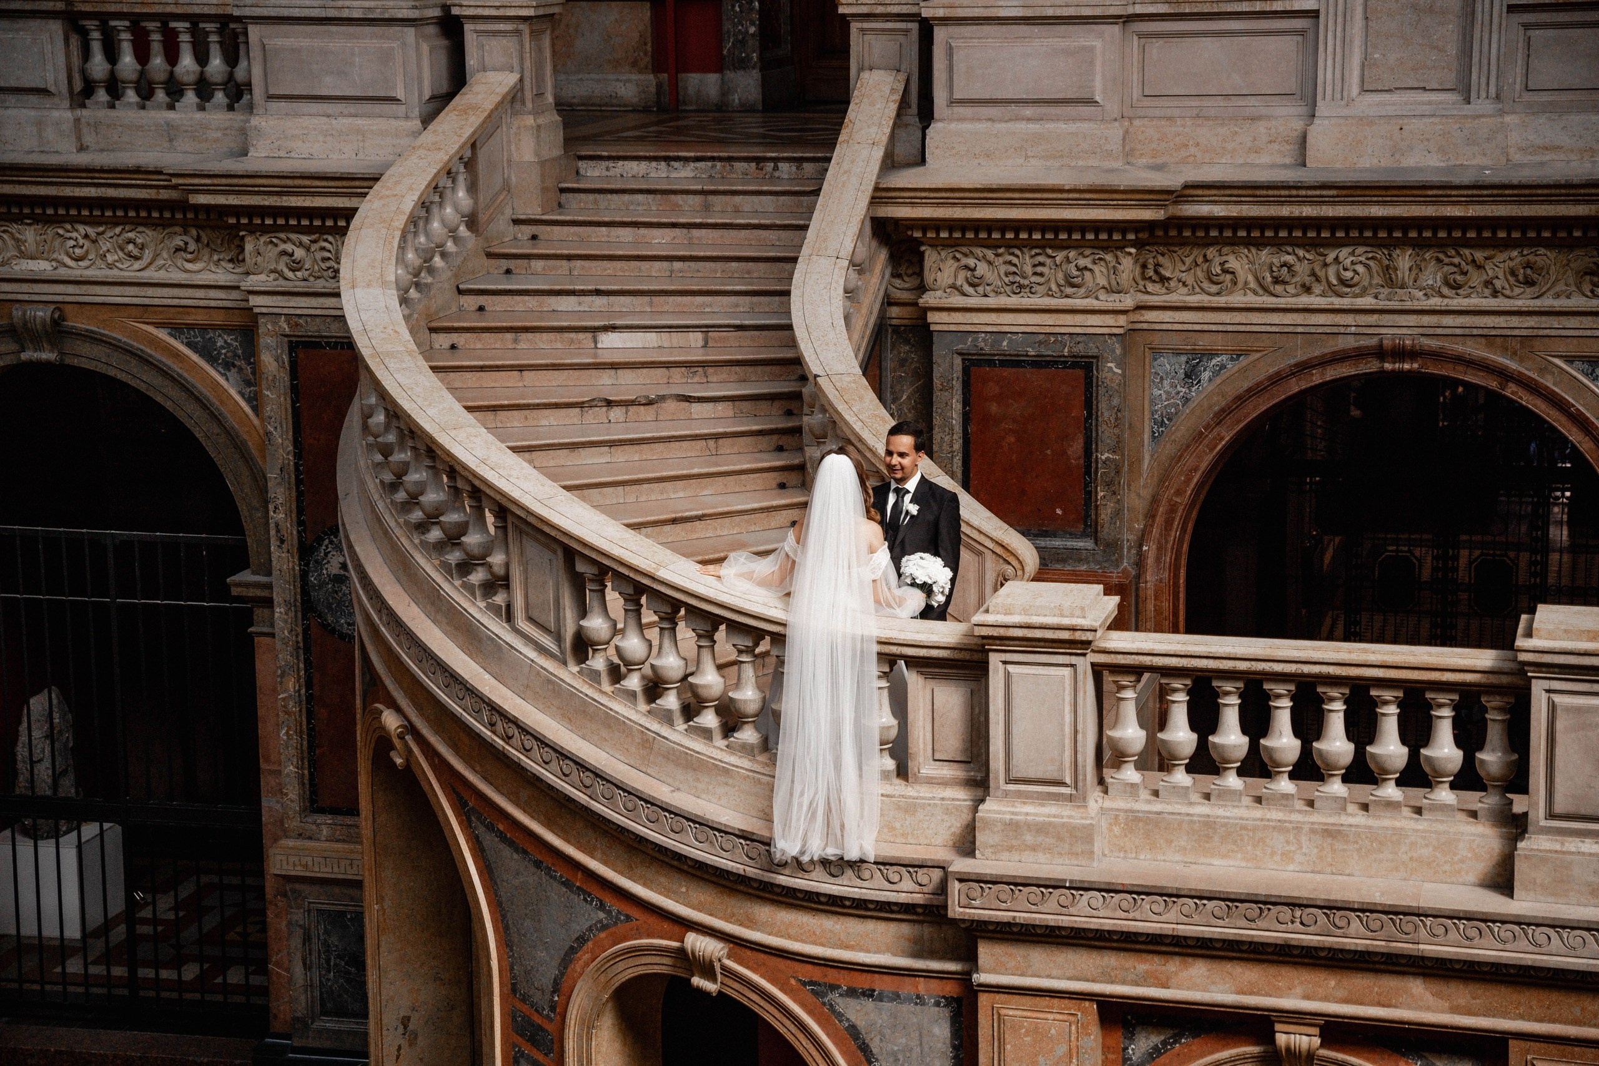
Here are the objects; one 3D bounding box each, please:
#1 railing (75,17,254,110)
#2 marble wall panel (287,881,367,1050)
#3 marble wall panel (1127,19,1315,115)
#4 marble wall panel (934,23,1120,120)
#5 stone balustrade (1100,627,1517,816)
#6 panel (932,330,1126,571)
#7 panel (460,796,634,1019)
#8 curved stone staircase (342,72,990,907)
[{"bbox_3d":[-3.851,-2.839,18.885,1.074,0.543,0.200,2,12,15],"label":"railing"},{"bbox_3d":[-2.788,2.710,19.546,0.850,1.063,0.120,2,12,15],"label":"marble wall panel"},{"bbox_3d":[2.353,-2.598,17.335,1.017,0.509,0.120,2,12,15],"label":"marble wall panel"},{"bbox_3d":[1.289,-2.598,17.495,1.041,0.529,0.120,2,12,15],"label":"marble wall panel"},{"bbox_3d":[2.006,0.757,12.340,1.651,0.614,0.300,2,12,15],"label":"stone balustrade"},{"bbox_3d":[1.321,-0.473,17.789,1.115,1.370,0.120,2,12,15],"label":"panel"},{"bbox_3d":[-1.129,1.679,13.792,0.140,0.820,1.100,-11,15,-41],"label":"panel"},{"bbox_3d":[-0.700,-0.589,15.365,4.450,2.980,5.650,2,12,15],"label":"curved stone staircase"}]

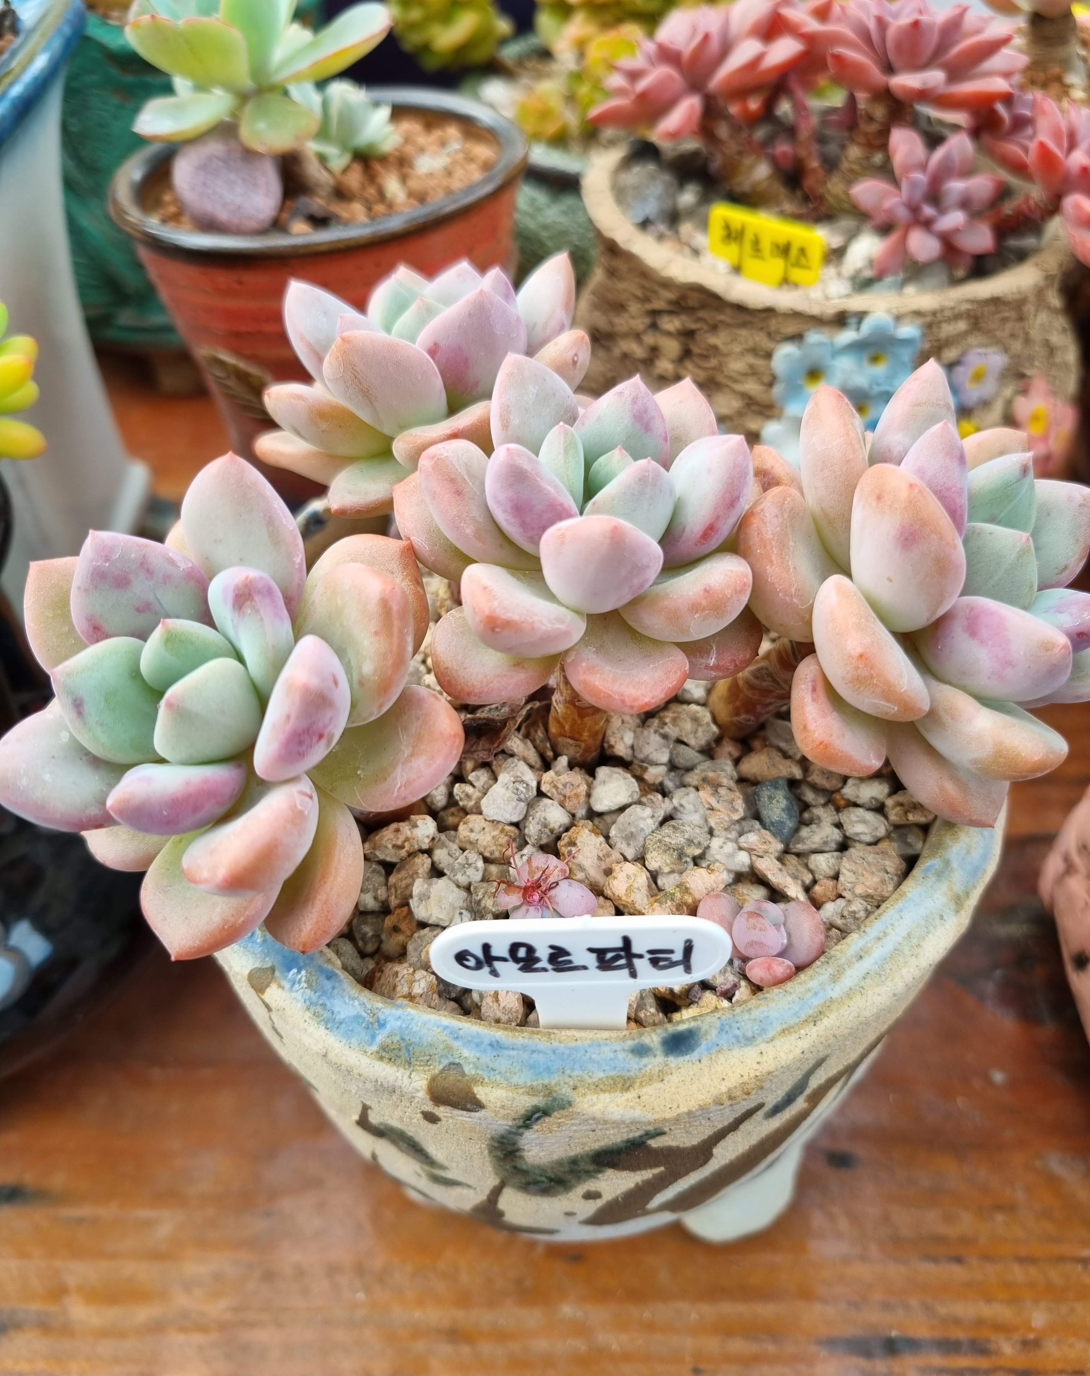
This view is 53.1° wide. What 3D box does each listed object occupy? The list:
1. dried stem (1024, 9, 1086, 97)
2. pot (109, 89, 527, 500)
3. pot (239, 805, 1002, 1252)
[{"bbox_3d":[0.166,-0.206,0.355,0.015,0.022,0.015,-3,47,0],"label":"dried stem"},{"bbox_3d":[-0.071,-0.136,0.395,0.132,0.112,0.132,-2,47,2],"label":"pot"},{"bbox_3d":[0.008,0.039,0.228,0.142,0.116,0.142,-2,47,2],"label":"pot"}]

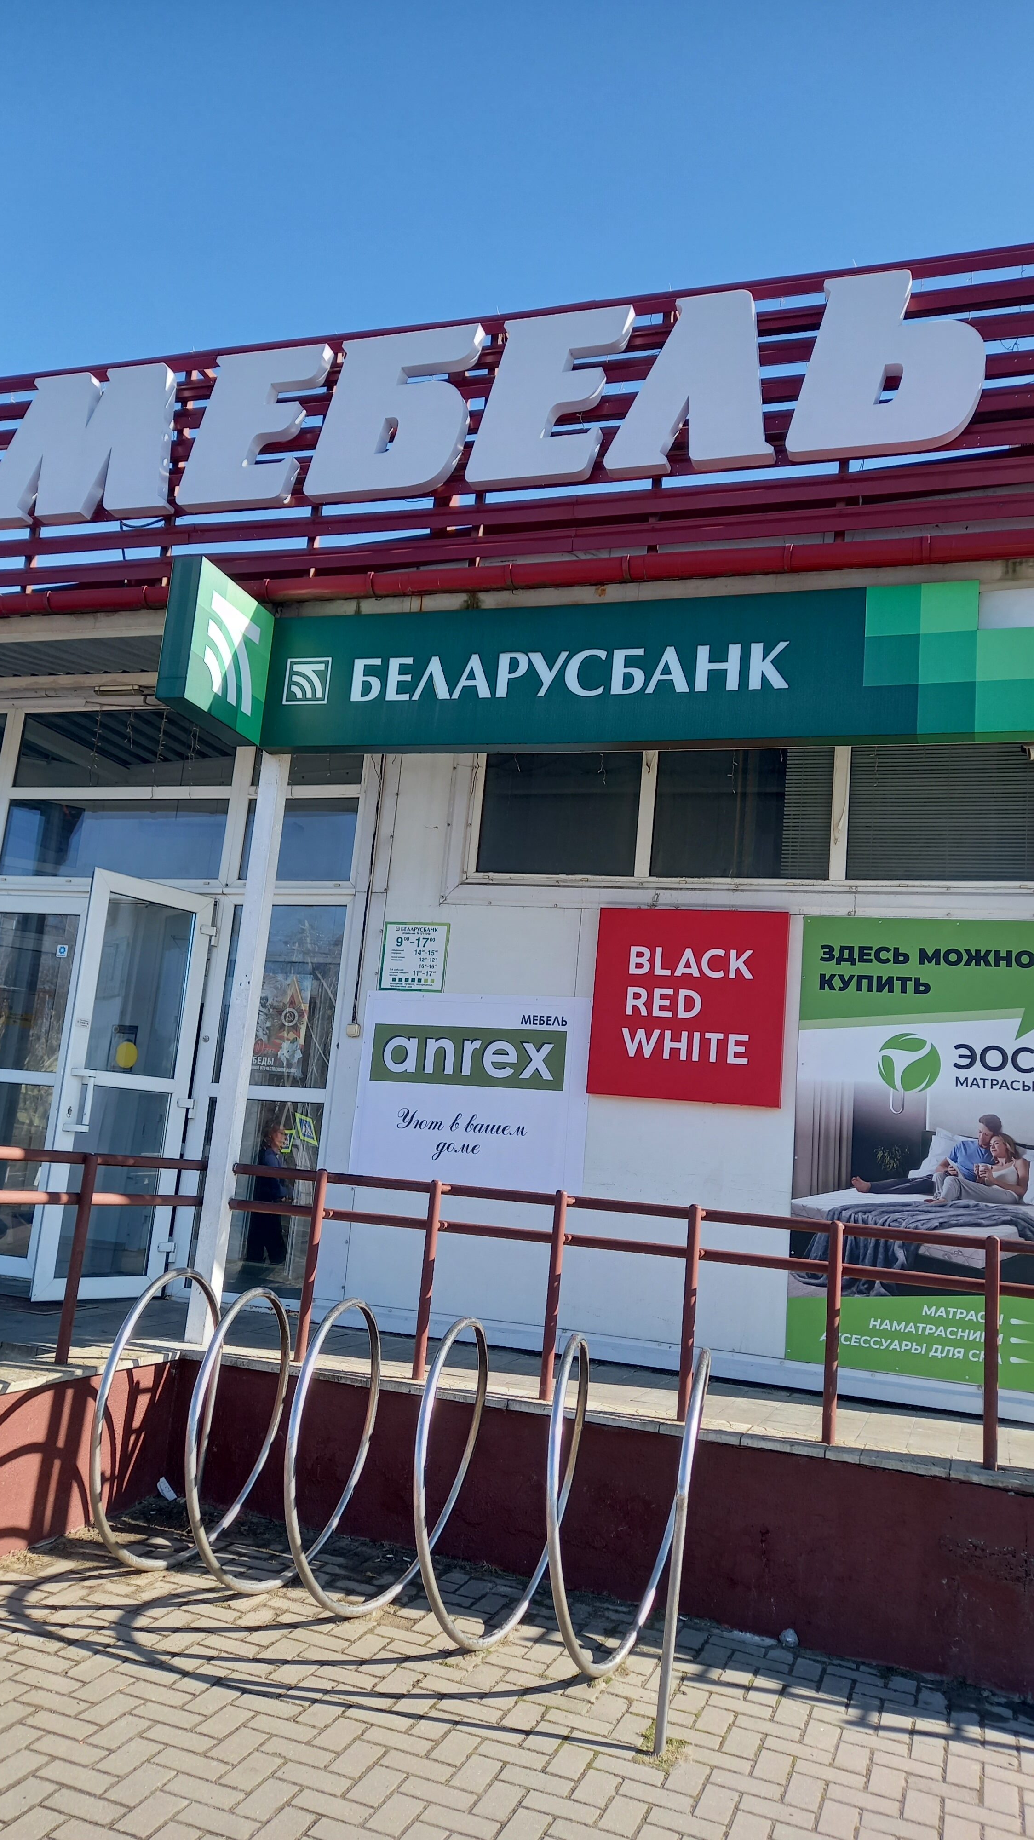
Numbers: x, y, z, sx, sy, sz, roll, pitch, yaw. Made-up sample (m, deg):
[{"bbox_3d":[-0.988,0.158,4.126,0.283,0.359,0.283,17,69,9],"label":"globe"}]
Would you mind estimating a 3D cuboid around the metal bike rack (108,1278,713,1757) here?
[{"bbox_3d":[-0.391,1.898,4.674,2.180,1.030,1.000,2,-8,20],"label":"metal bike rack"}]

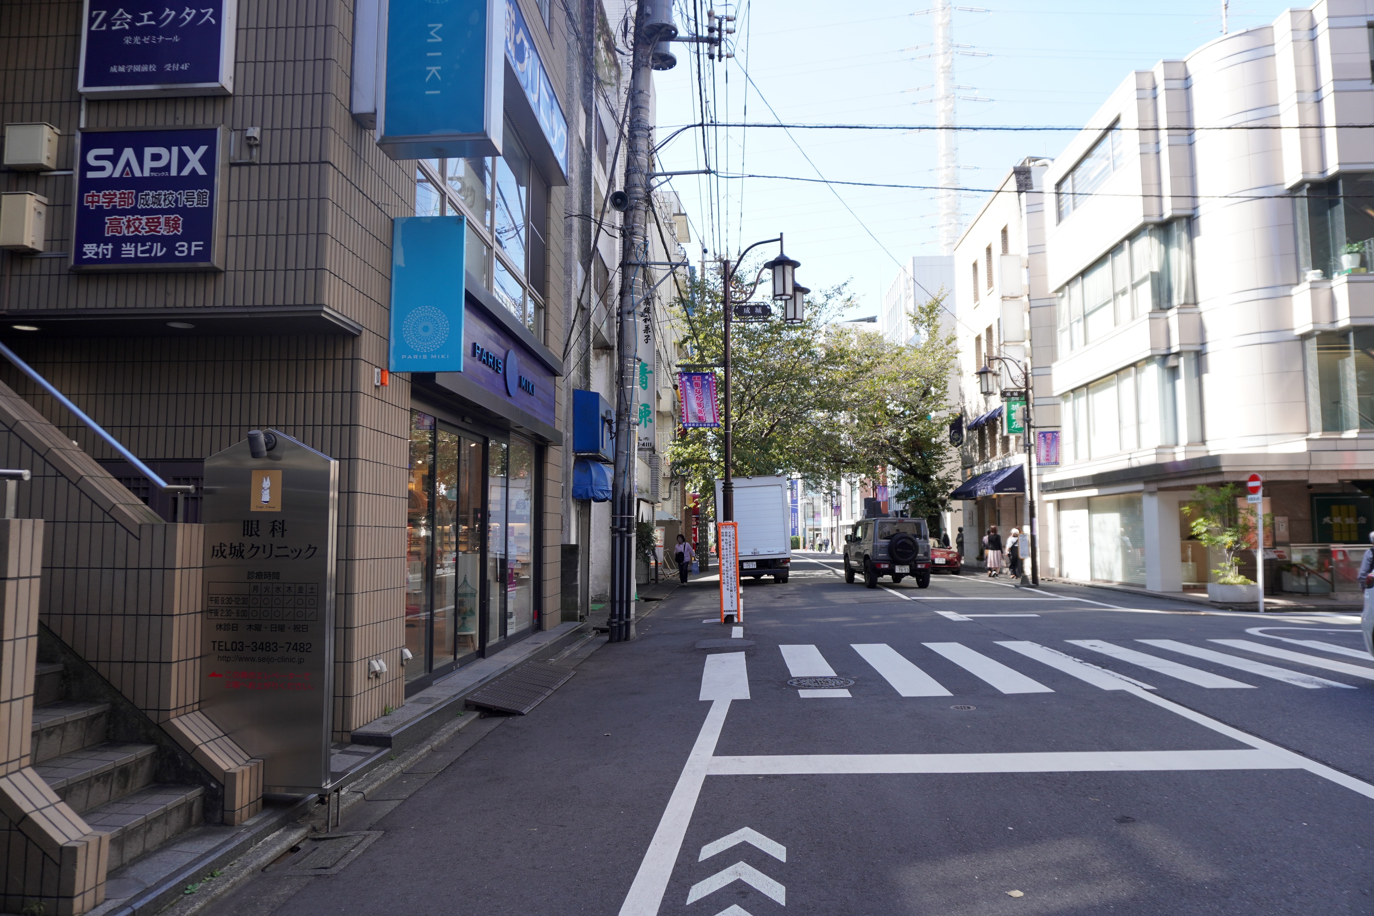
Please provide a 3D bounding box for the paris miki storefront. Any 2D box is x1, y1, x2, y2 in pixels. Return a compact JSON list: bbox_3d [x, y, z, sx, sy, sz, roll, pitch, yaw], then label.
[{"bbox_3d":[-2.107,0.347,10.057,0.480,3.550,5.200,0,-5,3],"label":"paris miki storefront"}]

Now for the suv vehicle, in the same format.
[{"bbox_3d":[5.150,2.480,23.800,1.600,1.740,3.500,0,-5,-3],"label":"suv vehicle"}]

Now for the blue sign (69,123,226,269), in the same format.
[{"bbox_3d":[-3.502,-1.687,5.984,0.970,0.935,0.100,0,-5,3],"label":"blue sign"}]

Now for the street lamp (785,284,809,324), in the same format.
[{"bbox_3d":[1.810,-2.585,15.365,0.510,0.640,0.510,0,-5,3],"label":"street lamp"}]

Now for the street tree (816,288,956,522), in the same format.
[{"bbox_3d":[7.566,-1.006,35.636,5.800,10.700,6.000,0,-5,3],"label":"street tree"}]

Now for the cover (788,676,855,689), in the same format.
[{"bbox_3d":[1.271,2.149,8.662,0.645,0.040,0.645,0,-5,3],"label":"cover"}]

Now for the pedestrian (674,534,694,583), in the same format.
[{"bbox_3d":[-0.092,2.927,26.200,0.520,1.470,0.360,-1,-5,11],"label":"pedestrian"}]

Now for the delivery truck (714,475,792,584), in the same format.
[{"bbox_3d":[1.830,2.155,26.720,1.920,2.900,5.100,-3,-5,2],"label":"delivery truck"}]

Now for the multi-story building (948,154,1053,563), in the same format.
[{"bbox_3d":[15.519,-2.375,31.990,10.000,12.700,8.800,0,-5,3],"label":"multi-story building"}]

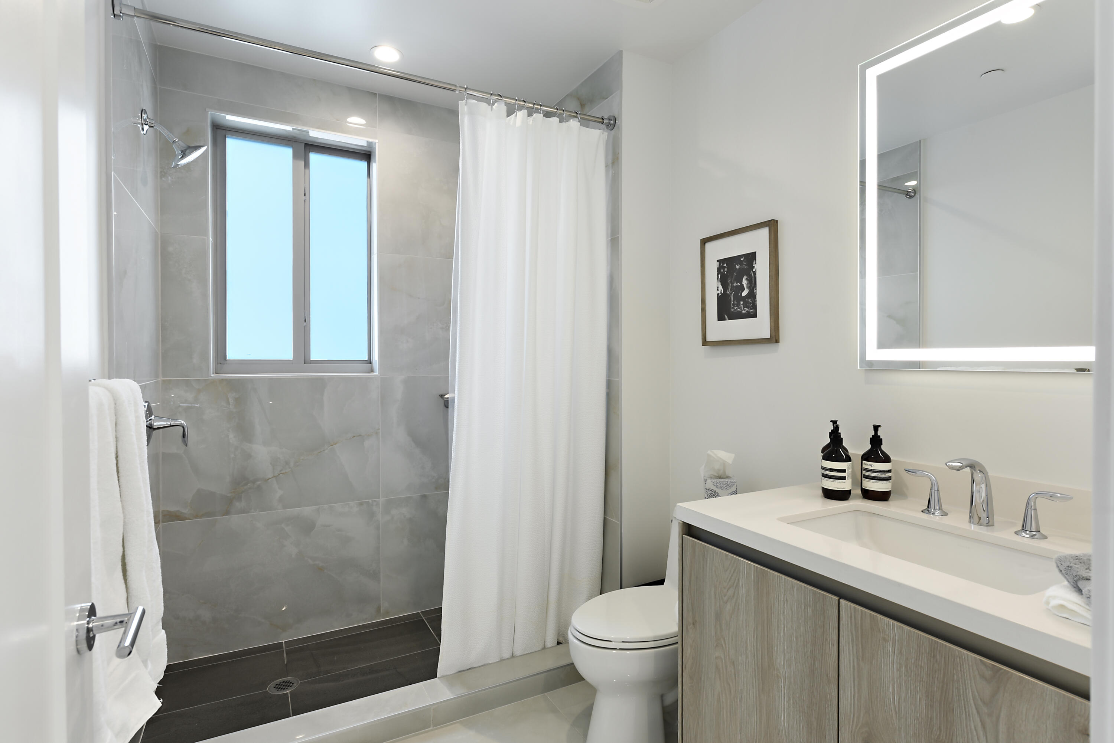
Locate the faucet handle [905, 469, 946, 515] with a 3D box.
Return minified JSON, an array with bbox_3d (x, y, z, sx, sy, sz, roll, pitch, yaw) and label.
[{"bbox_3d":[0.946,0.308,1.507,0.058,0.100,0.103,-1,1,-28],"label":"faucet handle"}]

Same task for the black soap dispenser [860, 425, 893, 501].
[{"bbox_3d":[0.894,0.252,1.643,0.075,0.208,0.075,0,1,12],"label":"black soap dispenser"}]

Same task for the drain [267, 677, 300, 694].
[{"bbox_3d":[-1.065,1.226,2.291,0.112,0.010,0.112,-1,1,-28],"label":"drain"}]

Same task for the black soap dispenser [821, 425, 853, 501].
[{"bbox_3d":[0.779,0.250,1.636,0.072,0.203,0.072,-1,2,-41],"label":"black soap dispenser"}]

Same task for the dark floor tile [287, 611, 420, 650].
[{"bbox_3d":[-0.956,1.240,2.813,0.633,0.010,0.080,-1,1,-29],"label":"dark floor tile"}]

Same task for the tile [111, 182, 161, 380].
[{"bbox_3d":[-1.437,-0.257,2.026,0.012,0.604,0.940,-1,1,-27],"label":"tile"}]

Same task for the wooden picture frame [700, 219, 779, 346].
[{"bbox_3d":[0.674,-0.313,2.199,0.026,0.428,0.365,-1,1,-28],"label":"wooden picture frame"}]

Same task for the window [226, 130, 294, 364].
[{"bbox_3d":[-1.360,-0.550,2.692,0.267,0.993,0.030,-1,1,-28],"label":"window"}]

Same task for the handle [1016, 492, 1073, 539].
[{"bbox_3d":[1.046,0.309,1.263,0.057,0.100,0.100,-1,1,-28],"label":"handle"}]

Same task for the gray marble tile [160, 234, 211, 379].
[{"bbox_3d":[-1.571,-0.271,2.489,0.166,0.604,0.012,-1,1,-29],"label":"gray marble tile"}]

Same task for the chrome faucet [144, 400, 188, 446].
[{"bbox_3d":[-1.334,0.179,2.013,0.133,0.162,0.160,-1,1,-28],"label":"chrome faucet"}]

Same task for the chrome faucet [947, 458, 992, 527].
[{"bbox_3d":[0.952,0.279,1.356,0.157,0.157,0.047,-1,1,-28],"label":"chrome faucet"}]

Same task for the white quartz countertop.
[{"bbox_3d":[0.820,0.384,1.288,0.620,0.043,0.970,-1,1,-28],"label":"white quartz countertop"}]

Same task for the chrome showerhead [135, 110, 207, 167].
[{"bbox_3d":[-1.308,-0.789,2.010,0.195,0.185,0.135,-1,1,-28],"label":"chrome showerhead"}]

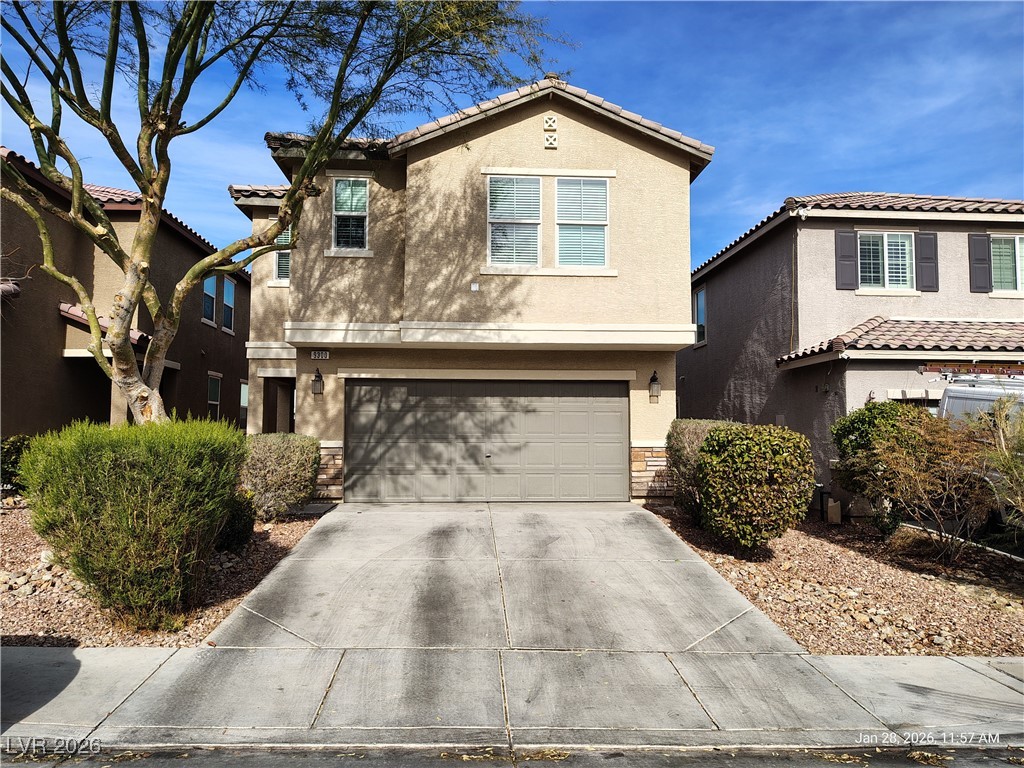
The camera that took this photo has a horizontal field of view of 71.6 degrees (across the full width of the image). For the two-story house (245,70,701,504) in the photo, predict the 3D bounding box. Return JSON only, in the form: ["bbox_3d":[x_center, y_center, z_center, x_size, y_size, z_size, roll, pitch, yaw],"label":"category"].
[{"bbox_3d":[-1.427,-1.081,17.161,8.630,6.920,12.300,0,-4,-3],"label":"two-story house"}]

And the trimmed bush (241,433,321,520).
[{"bbox_3d":[-3.533,1.396,10.782,1.220,1.285,1.180,0,-4,-3],"label":"trimmed bush"}]

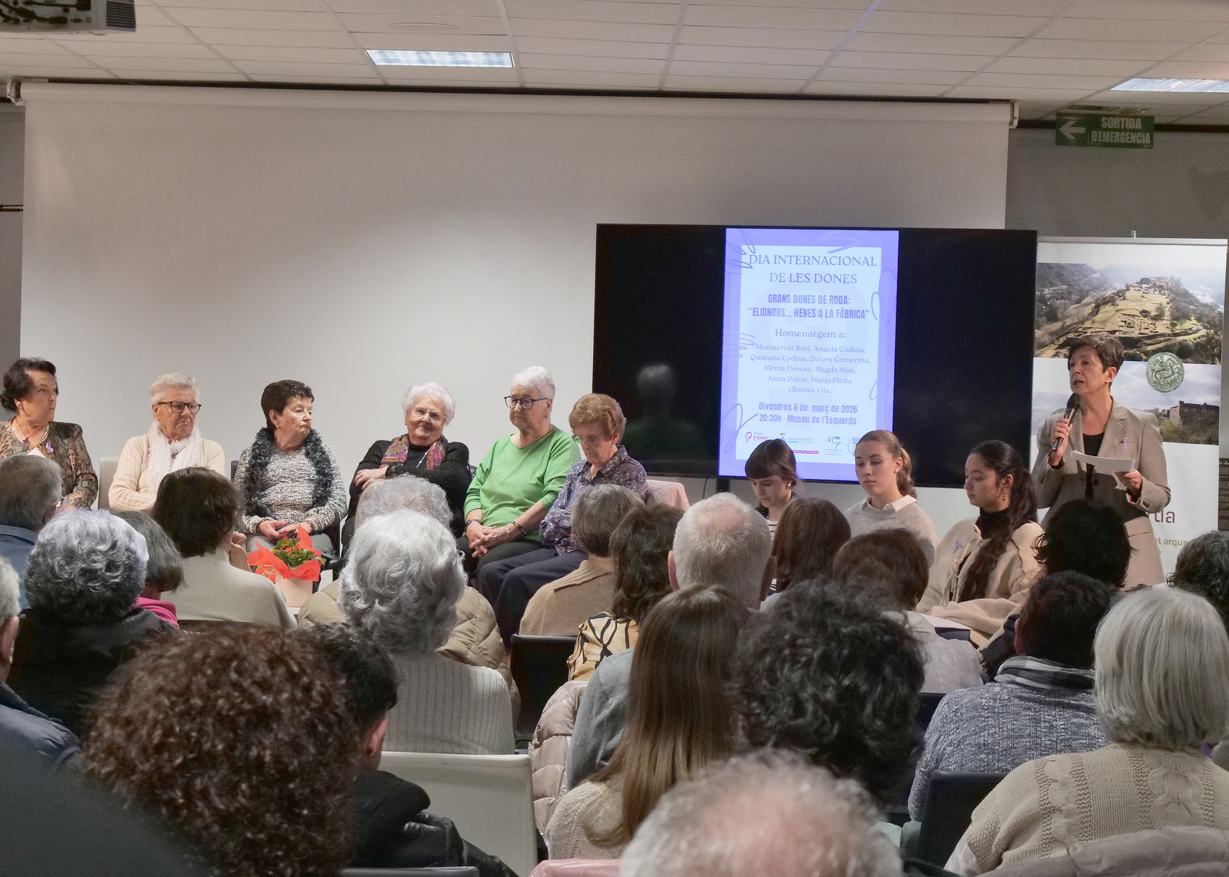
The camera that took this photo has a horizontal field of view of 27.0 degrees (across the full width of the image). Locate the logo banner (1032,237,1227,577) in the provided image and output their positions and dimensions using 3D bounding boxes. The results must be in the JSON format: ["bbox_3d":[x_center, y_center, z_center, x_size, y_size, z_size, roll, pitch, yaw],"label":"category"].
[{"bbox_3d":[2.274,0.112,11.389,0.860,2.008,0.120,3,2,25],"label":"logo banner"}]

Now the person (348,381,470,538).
[{"bbox_3d":[-0.798,0.423,10.125,0.500,1.284,0.740,2,2,-2],"label":"person"}]

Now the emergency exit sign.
[{"bbox_3d":[2.177,-1.365,11.350,0.434,0.146,0.025,2,2,-1],"label":"emergency exit sign"}]

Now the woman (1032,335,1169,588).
[{"bbox_3d":[1.918,0.370,10.177,0.520,1.563,0.400,3,3,28],"label":"woman"}]

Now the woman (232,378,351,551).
[{"bbox_3d":[-1.302,0.407,10.276,0.470,1.273,0.740,2,2,-6],"label":"woman"}]

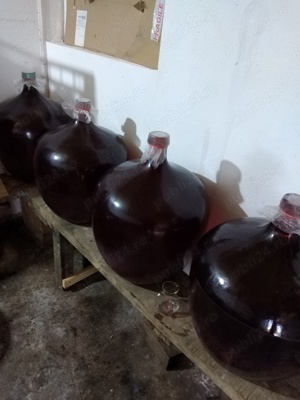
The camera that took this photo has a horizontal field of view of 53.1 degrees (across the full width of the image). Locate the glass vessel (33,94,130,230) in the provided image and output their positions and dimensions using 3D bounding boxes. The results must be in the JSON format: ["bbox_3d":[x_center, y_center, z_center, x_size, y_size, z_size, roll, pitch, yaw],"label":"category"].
[{"bbox_3d":[-0.324,-0.191,1.458,0.457,0.583,0.457,6,34,0],"label":"glass vessel"}]

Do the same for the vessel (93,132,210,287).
[{"bbox_3d":[0.006,0.021,1.190,0.460,0.588,0.460,6,34,0],"label":"vessel"}]

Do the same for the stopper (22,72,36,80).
[{"bbox_3d":[-0.623,-0.643,1.556,0.066,0.028,0.066,6,34,0],"label":"stopper"}]

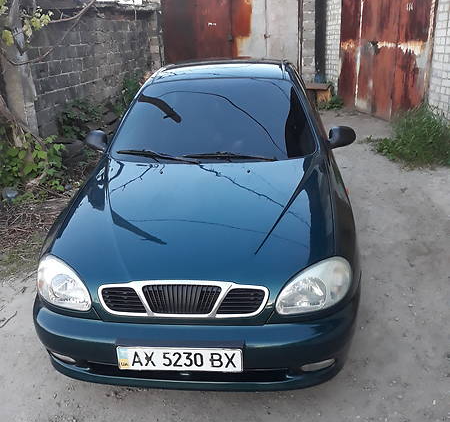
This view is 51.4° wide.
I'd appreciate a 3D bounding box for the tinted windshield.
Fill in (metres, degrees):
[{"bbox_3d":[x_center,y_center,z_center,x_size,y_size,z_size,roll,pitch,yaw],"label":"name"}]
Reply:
[{"bbox_3d":[-0.061,-0.619,3.156,1.329,0.150,0.872,0,55,6],"label":"tinted windshield"}]

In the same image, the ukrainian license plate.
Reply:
[{"bbox_3d":[-0.184,0.609,1.920,0.520,0.112,0.015,0,20,6],"label":"ukrainian license plate"}]

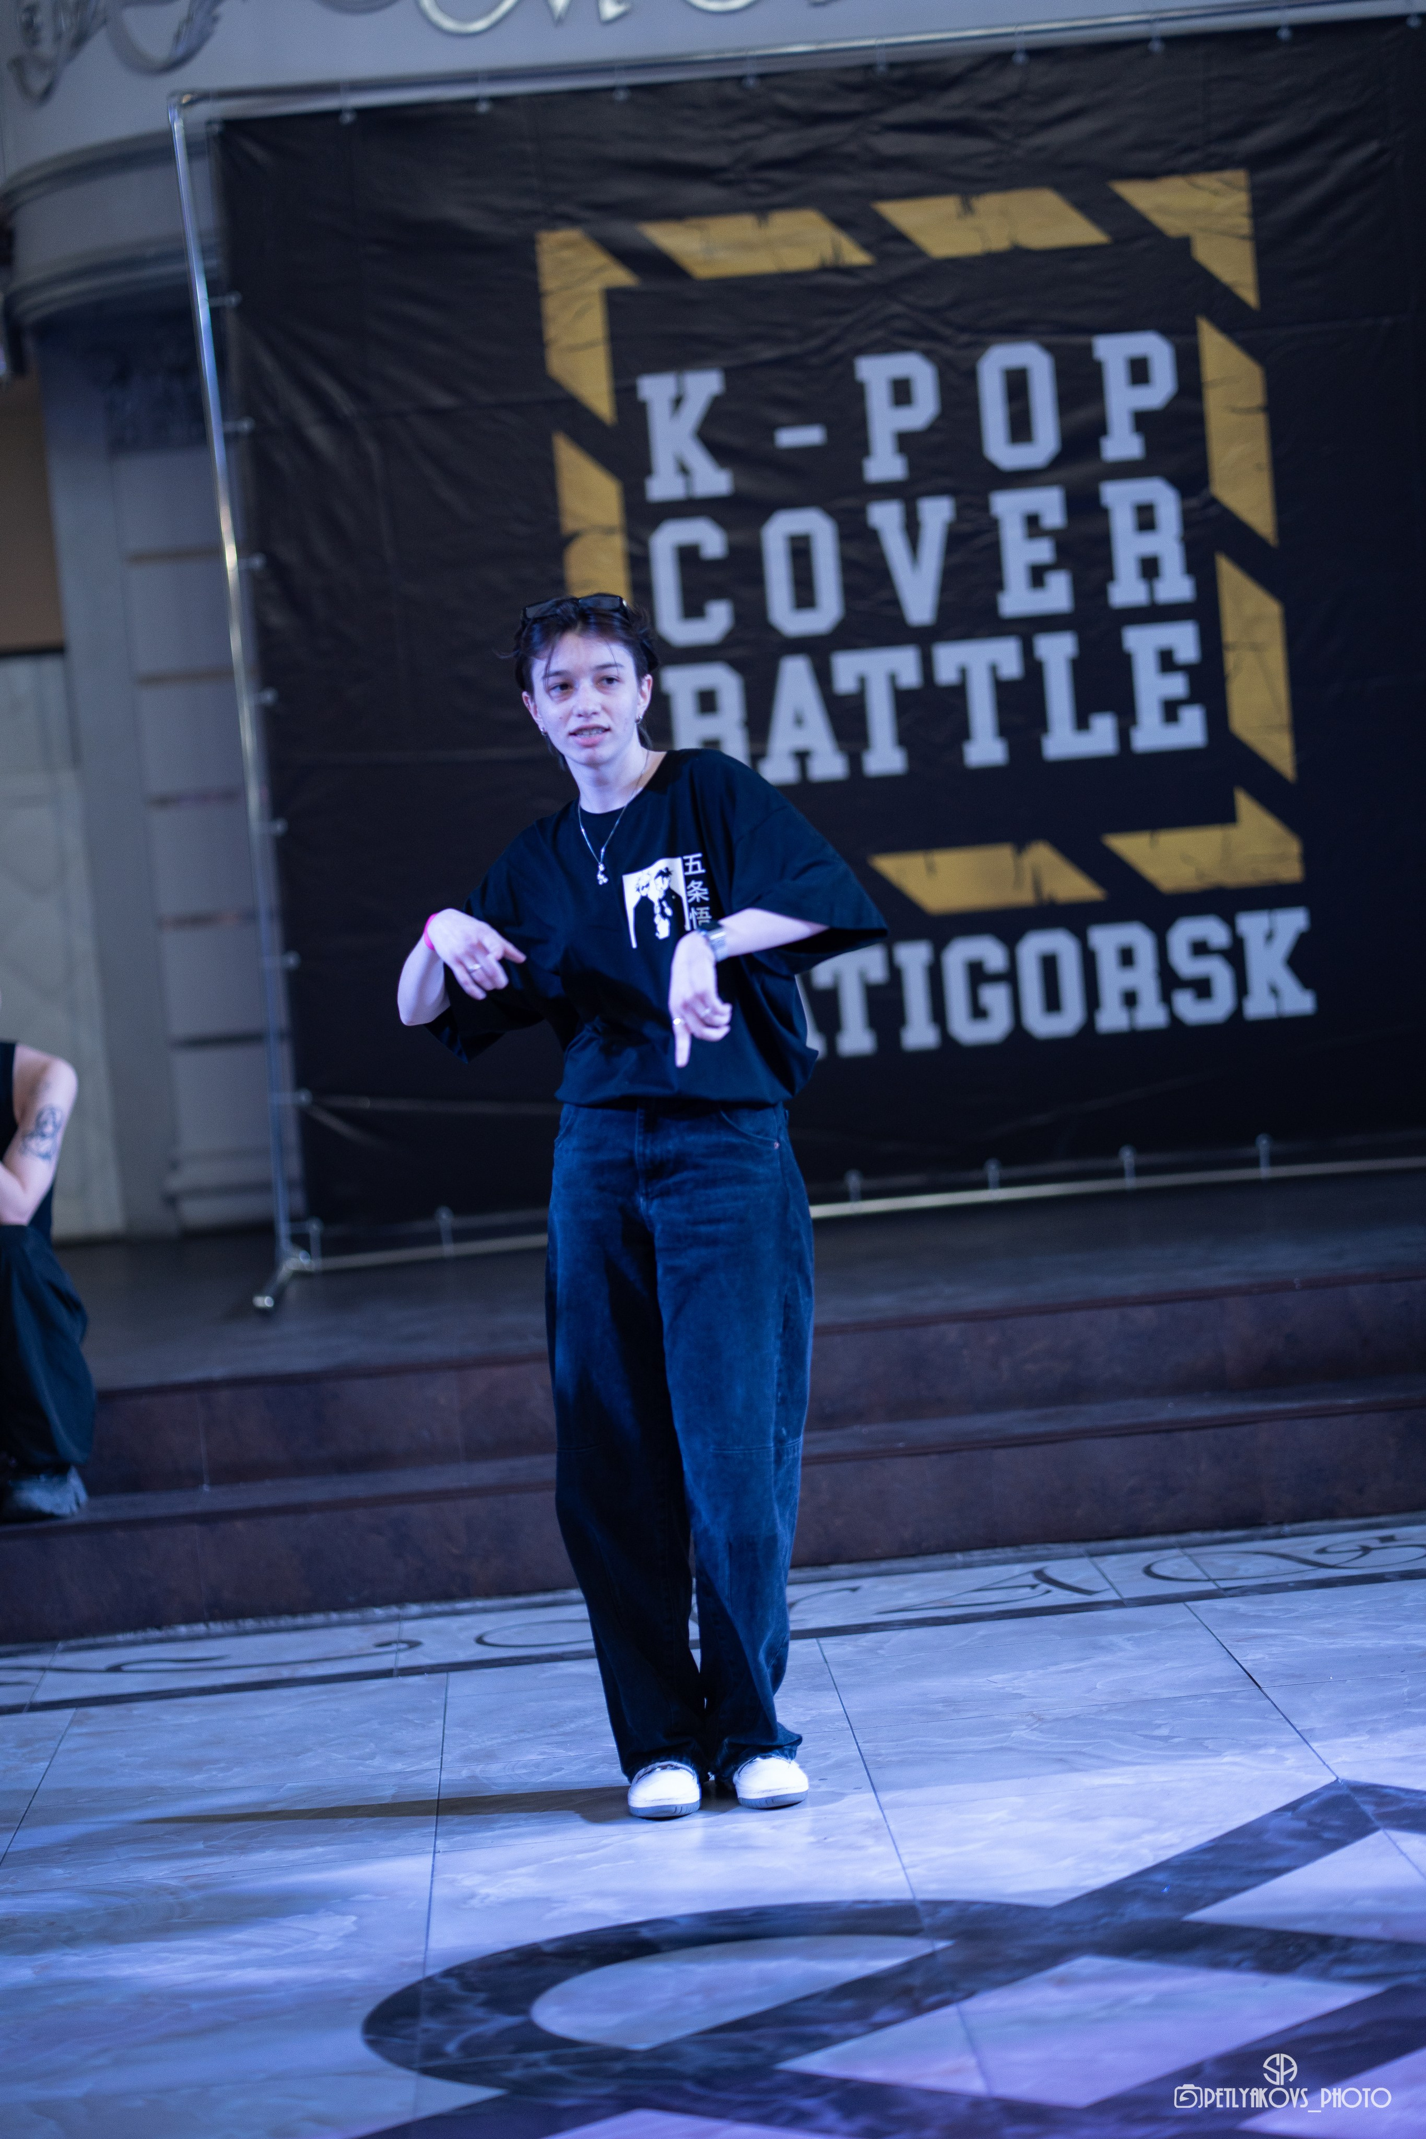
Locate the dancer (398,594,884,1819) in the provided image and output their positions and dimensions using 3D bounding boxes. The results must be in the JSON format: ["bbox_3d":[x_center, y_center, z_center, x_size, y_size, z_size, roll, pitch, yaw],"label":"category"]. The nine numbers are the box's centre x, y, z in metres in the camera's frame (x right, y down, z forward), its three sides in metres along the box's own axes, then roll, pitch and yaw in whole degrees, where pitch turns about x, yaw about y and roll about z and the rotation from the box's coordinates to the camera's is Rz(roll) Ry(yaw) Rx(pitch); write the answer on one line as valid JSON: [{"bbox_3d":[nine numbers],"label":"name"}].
[{"bbox_3d":[-0.068,0.180,6.958,0.650,1.670,0.470,-4,3,17],"label":"dancer"}]

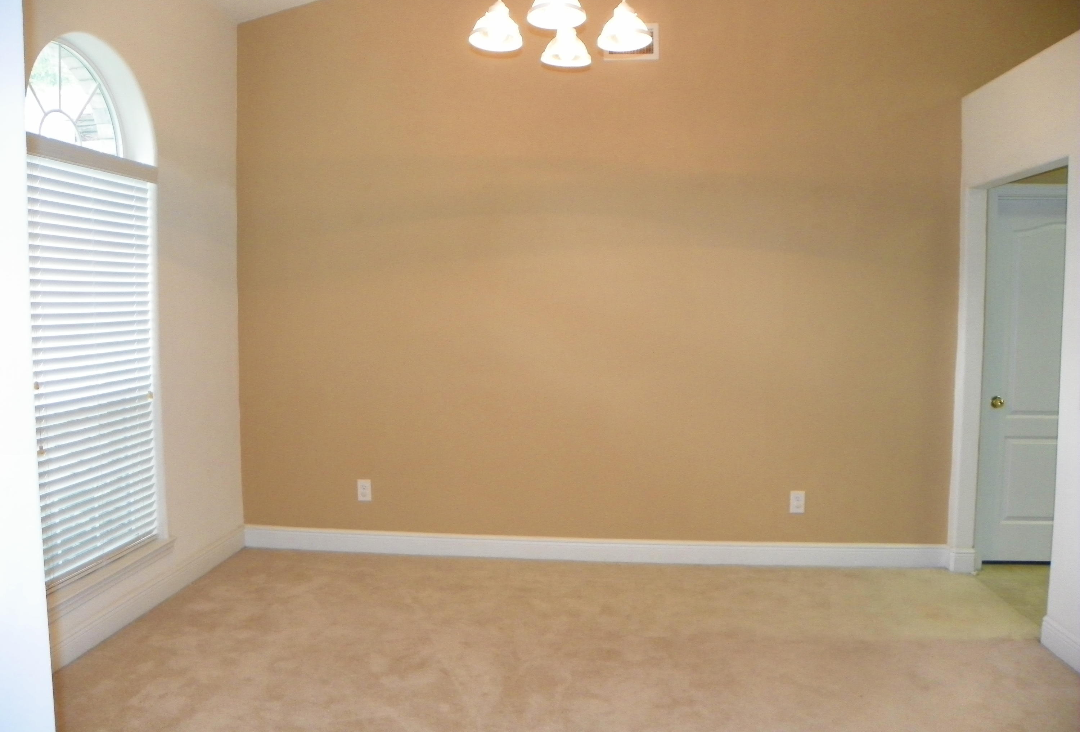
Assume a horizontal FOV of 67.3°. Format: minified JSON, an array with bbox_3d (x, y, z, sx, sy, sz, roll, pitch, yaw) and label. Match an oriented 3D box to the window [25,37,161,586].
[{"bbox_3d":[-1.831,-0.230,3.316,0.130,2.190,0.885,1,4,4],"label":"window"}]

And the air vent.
[{"bbox_3d":[0.479,-1.689,4.232,0.293,0.190,0.018,1,4,4],"label":"air vent"}]

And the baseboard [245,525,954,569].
[{"bbox_3d":[0.237,1.002,4.458,3.900,0.126,0.018,1,4,4],"label":"baseboard"}]

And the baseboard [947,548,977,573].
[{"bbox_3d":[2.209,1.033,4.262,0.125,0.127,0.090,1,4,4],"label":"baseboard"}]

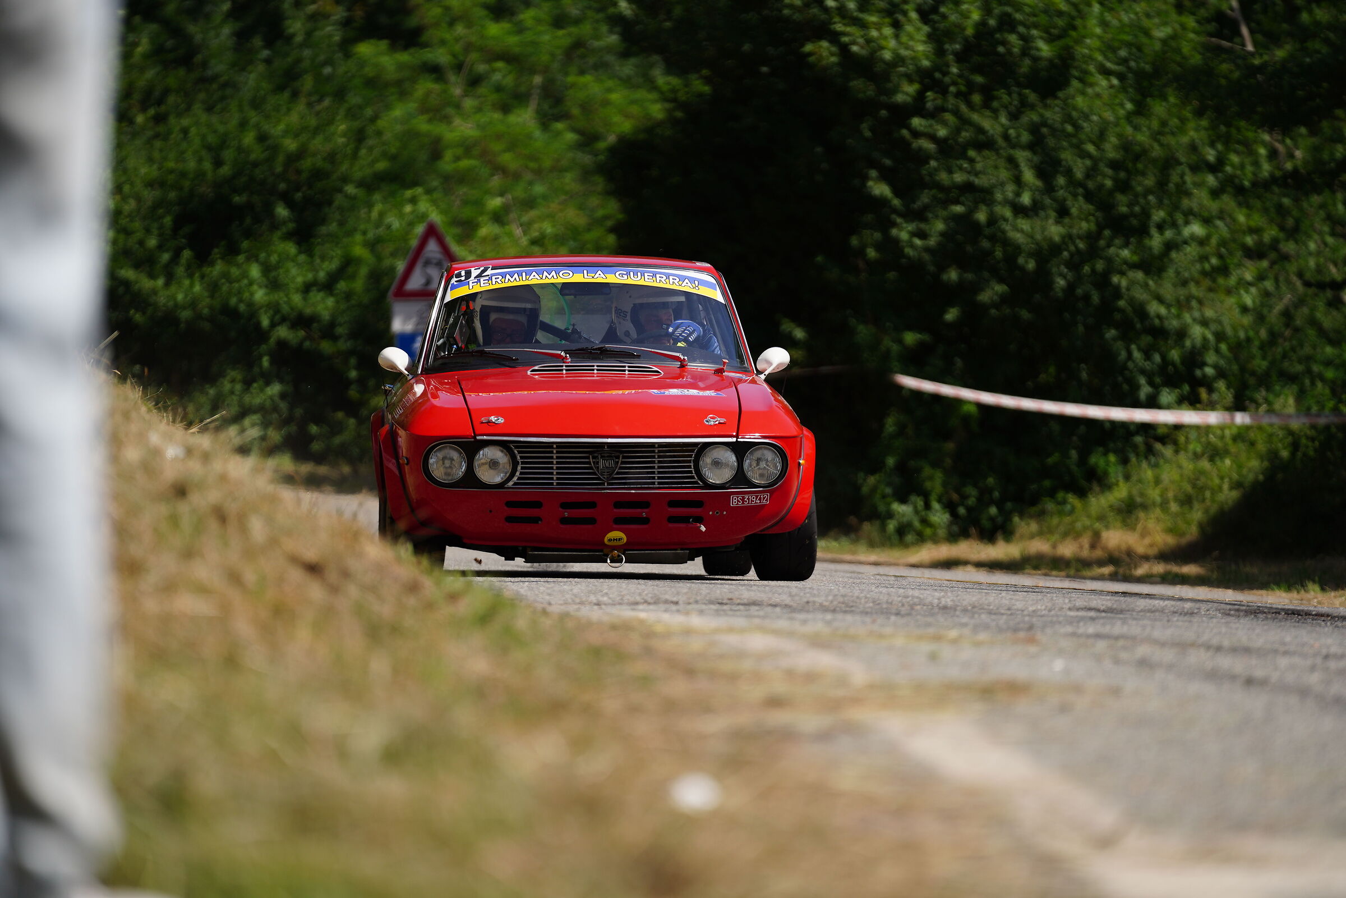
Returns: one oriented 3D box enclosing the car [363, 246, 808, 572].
[{"bbox_3d":[-0.346,-0.125,29.100,1.630,1.260,3.920,0,0,-3],"label":"car"}]

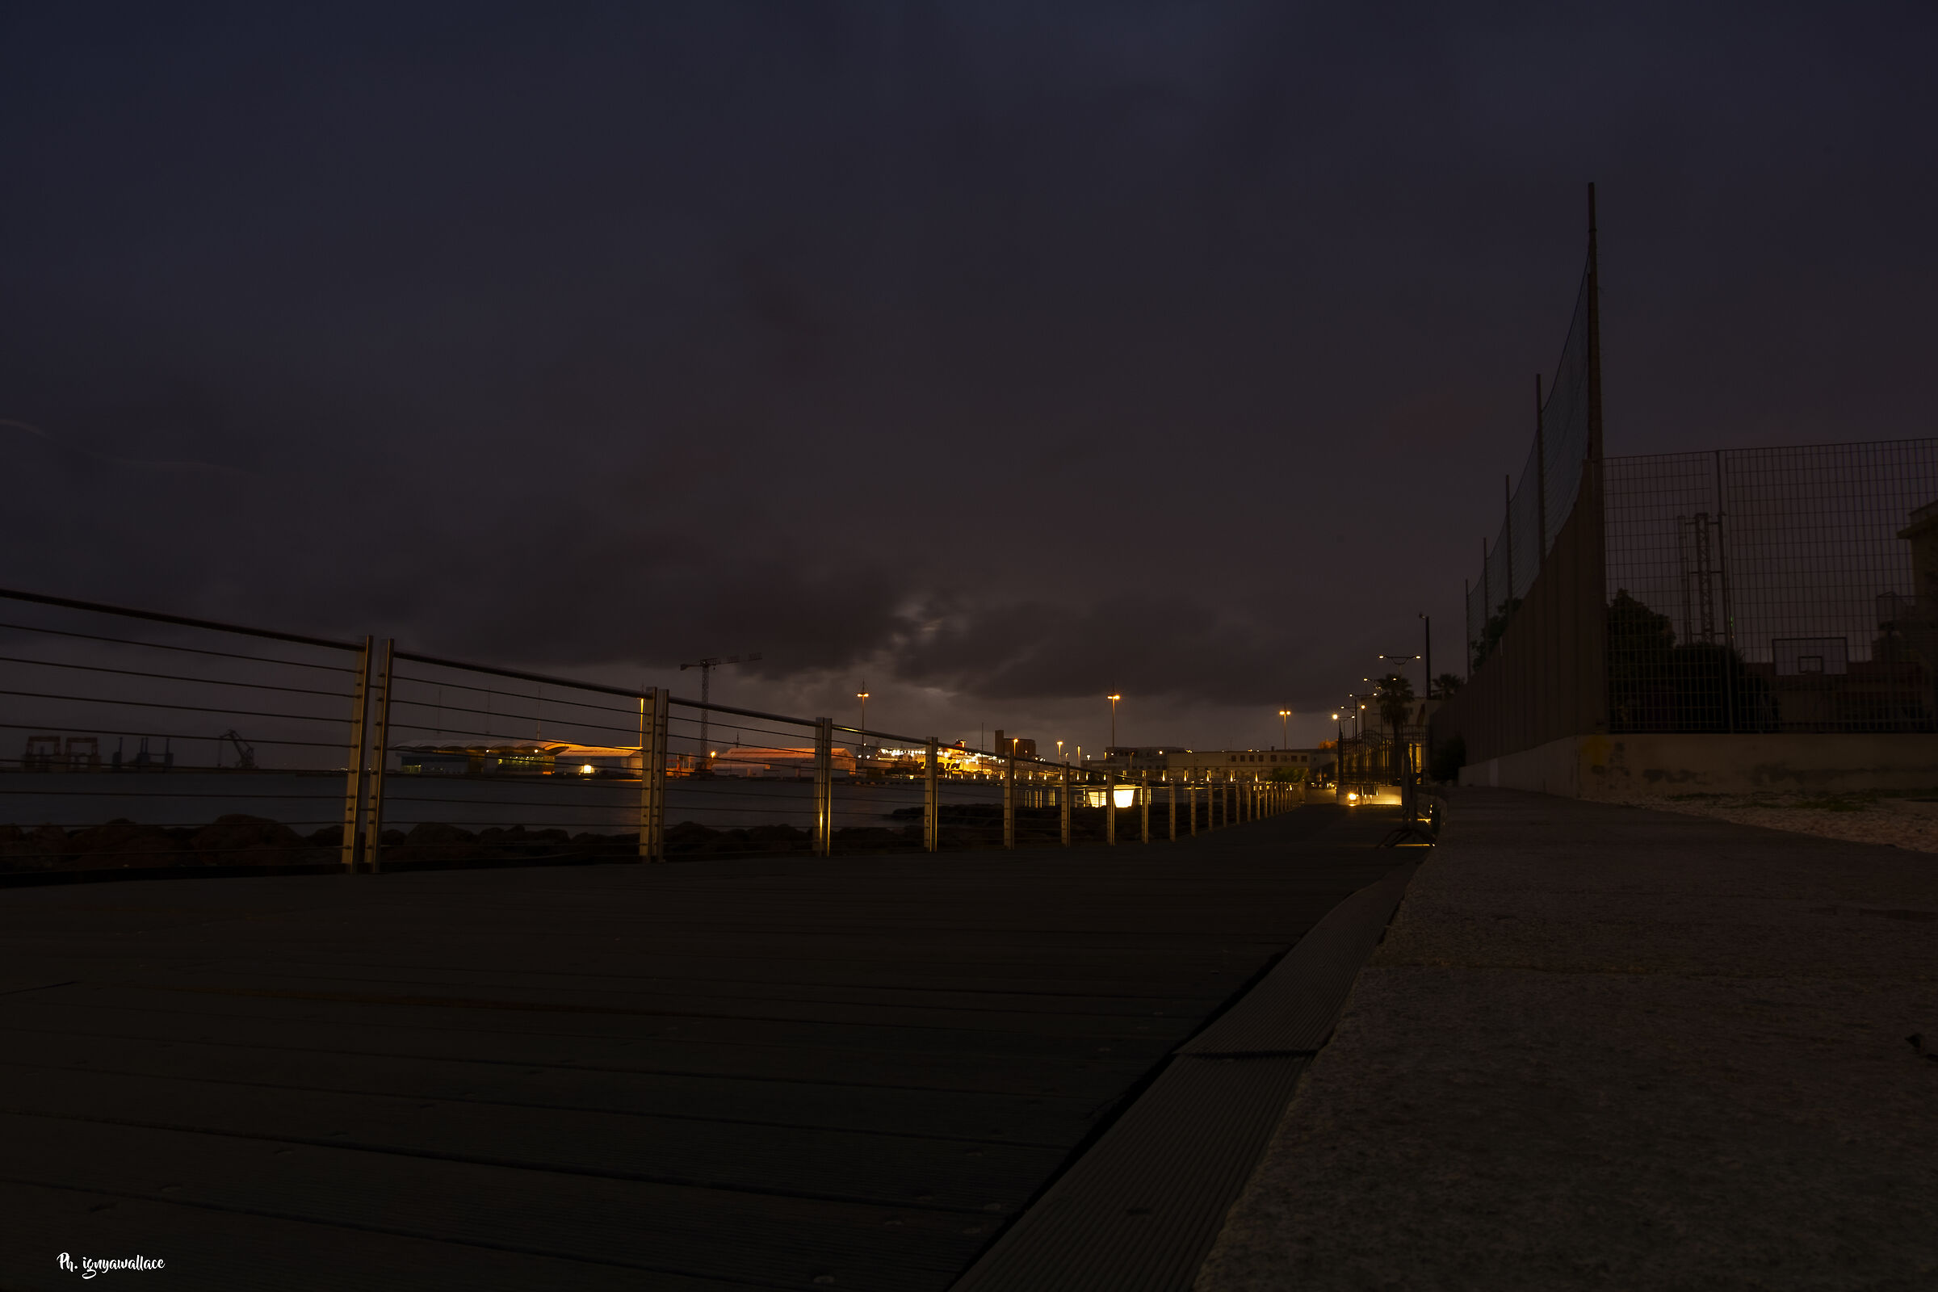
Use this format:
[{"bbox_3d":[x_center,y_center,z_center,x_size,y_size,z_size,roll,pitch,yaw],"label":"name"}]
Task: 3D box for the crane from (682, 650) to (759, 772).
[{"bbox_3d":[-95.995,25.895,496.924,40.000,46.500,5.000,-4,-8,40],"label":"crane"}]

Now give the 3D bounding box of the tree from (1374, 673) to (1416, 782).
[{"bbox_3d":[30.297,6.095,92.000,2.800,8.200,2.800,-2,-6,18],"label":"tree"}]

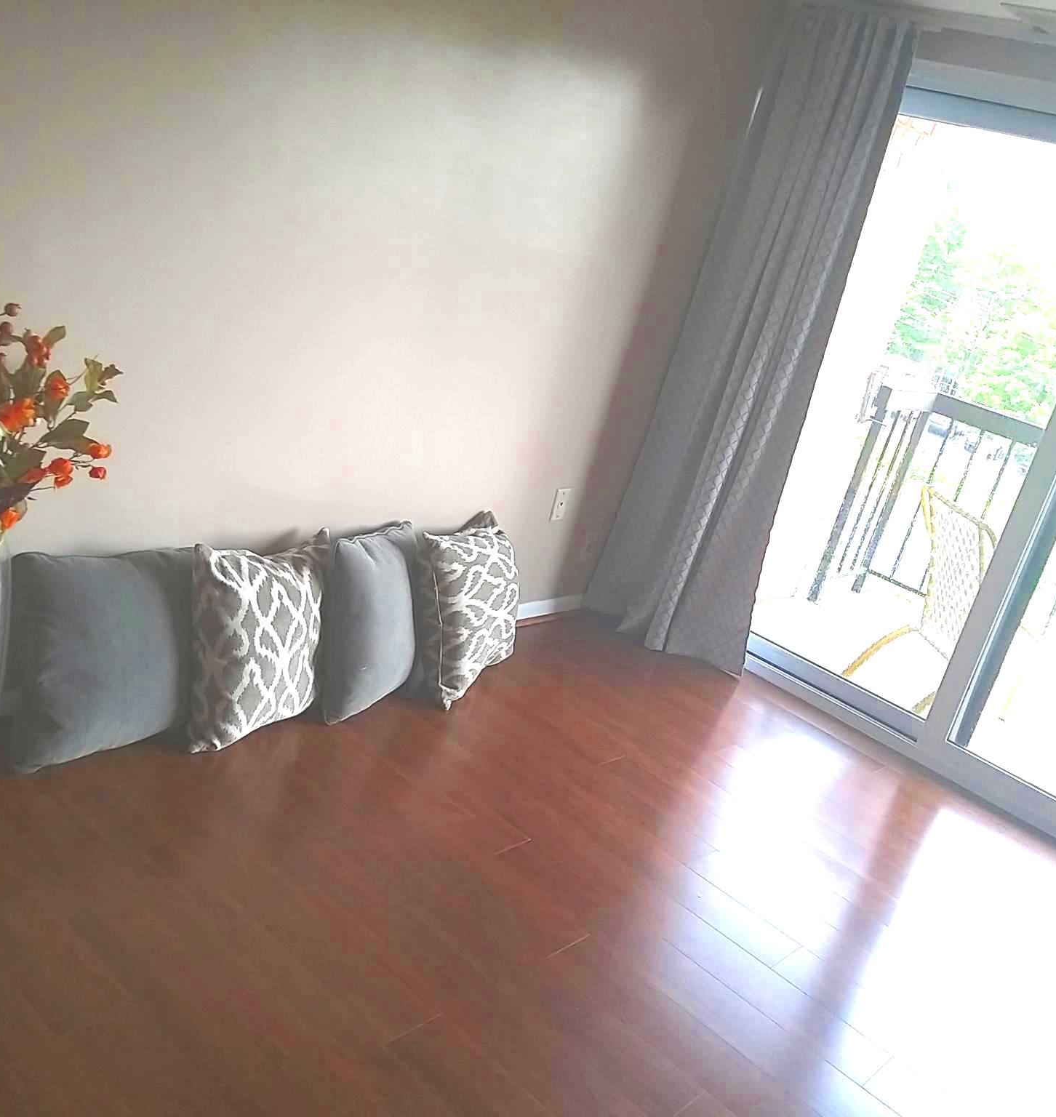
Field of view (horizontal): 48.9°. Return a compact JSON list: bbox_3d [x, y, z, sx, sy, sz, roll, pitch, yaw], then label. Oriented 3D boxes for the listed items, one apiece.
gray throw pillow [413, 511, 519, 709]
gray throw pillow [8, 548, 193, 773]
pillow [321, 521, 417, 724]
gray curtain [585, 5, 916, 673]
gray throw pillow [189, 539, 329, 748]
[{"bbox_3d":[-0.166,0.134,3.483,0.200,0.475,0.455,-3,11,23],"label":"gray throw pillow"},{"bbox_3d":[-0.949,0.212,2.678,0.165,0.460,0.455,5,10,35],"label":"gray throw pillow"},{"bbox_3d":[-0.418,0.163,3.214,0.170,0.470,0.450,7,15,20],"label":"pillow"},{"bbox_3d":[0.761,-0.689,3.929,0.630,2.160,0.200,29,23,35],"label":"gray curtain"},{"bbox_3d":[-0.663,0.191,2.937,0.175,0.475,0.465,9,14,27],"label":"gray throw pillow"}]

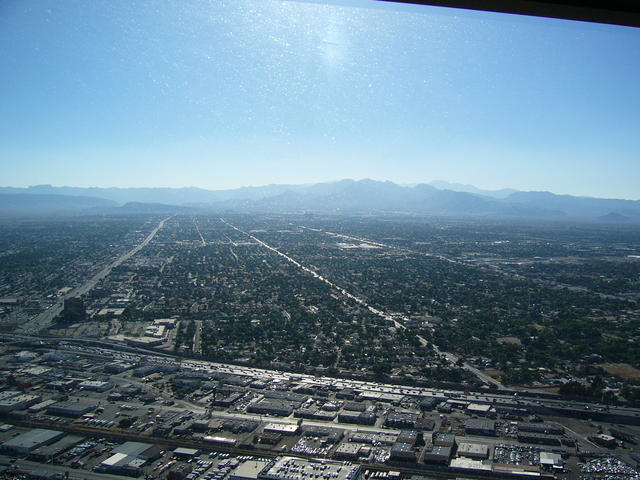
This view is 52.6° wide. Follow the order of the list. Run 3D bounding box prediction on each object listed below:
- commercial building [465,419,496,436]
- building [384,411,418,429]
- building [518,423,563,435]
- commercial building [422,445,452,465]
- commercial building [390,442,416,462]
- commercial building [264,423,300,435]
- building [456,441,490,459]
[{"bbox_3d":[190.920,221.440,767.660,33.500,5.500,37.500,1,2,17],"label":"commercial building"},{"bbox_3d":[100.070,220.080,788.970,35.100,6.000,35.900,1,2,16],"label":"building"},{"bbox_3d":[258.870,221.920,762.210,45.100,5.000,14.200,1,2,17],"label":"building"},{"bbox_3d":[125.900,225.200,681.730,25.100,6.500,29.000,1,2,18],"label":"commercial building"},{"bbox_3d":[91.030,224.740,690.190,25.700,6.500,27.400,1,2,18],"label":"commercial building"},{"bbox_3d":[-44.740,221.870,758.730,36.700,4.800,21.600,1,2,16],"label":"commercial building"},{"bbox_3d":[163.840,225.450,692.000,30.500,5.000,29.400,1,2,17],"label":"building"}]

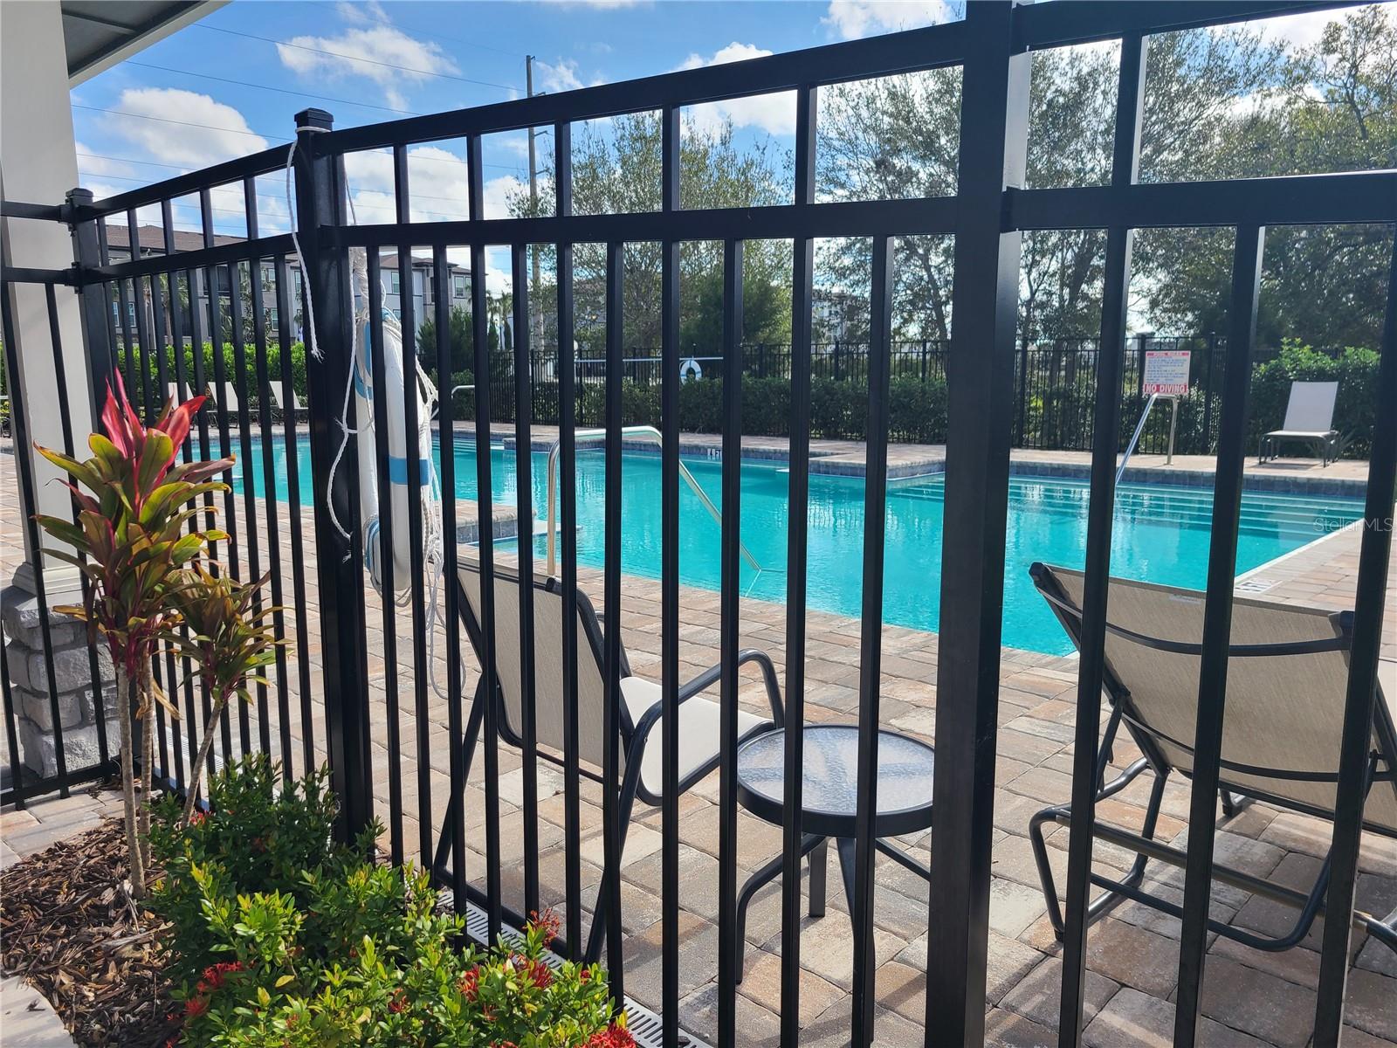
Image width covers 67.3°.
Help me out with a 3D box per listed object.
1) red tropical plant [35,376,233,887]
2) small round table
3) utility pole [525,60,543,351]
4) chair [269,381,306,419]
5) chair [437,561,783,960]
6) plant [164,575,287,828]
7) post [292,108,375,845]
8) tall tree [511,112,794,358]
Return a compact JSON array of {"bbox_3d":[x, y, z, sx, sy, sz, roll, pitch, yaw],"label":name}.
[{"bbox_3d":[-1.373,0.279,2.549,0.450,1.280,0.430,-4,10,-28],"label":"red tropical plant"},{"bbox_3d":[0.308,0.745,2.263,0.510,0.460,0.510,0,9,0],"label":"small round table"},{"bbox_3d":[-7.010,-12.672,45.077,0.400,14.040,0.400,0,9,0],"label":"utility pole"},{"bbox_3d":[-8.620,-2.644,22.544,1.650,0.980,0.640,8,12,41],"label":"chair"},{"bbox_3d":[-0.228,0.473,2.699,0.620,0.860,0.760,8,12,42],"label":"chair"},{"bbox_3d":[-1.300,0.494,2.872,0.350,0.760,0.330,-4,9,-24],"label":"plant"},{"bbox_3d":[-0.852,0.001,2.459,0.060,1.860,0.060,8,12,42],"label":"post"},{"bbox_3d":[-1.421,-8.015,32.129,8.400,8.780,7.500,0,9,0],"label":"tall tree"}]

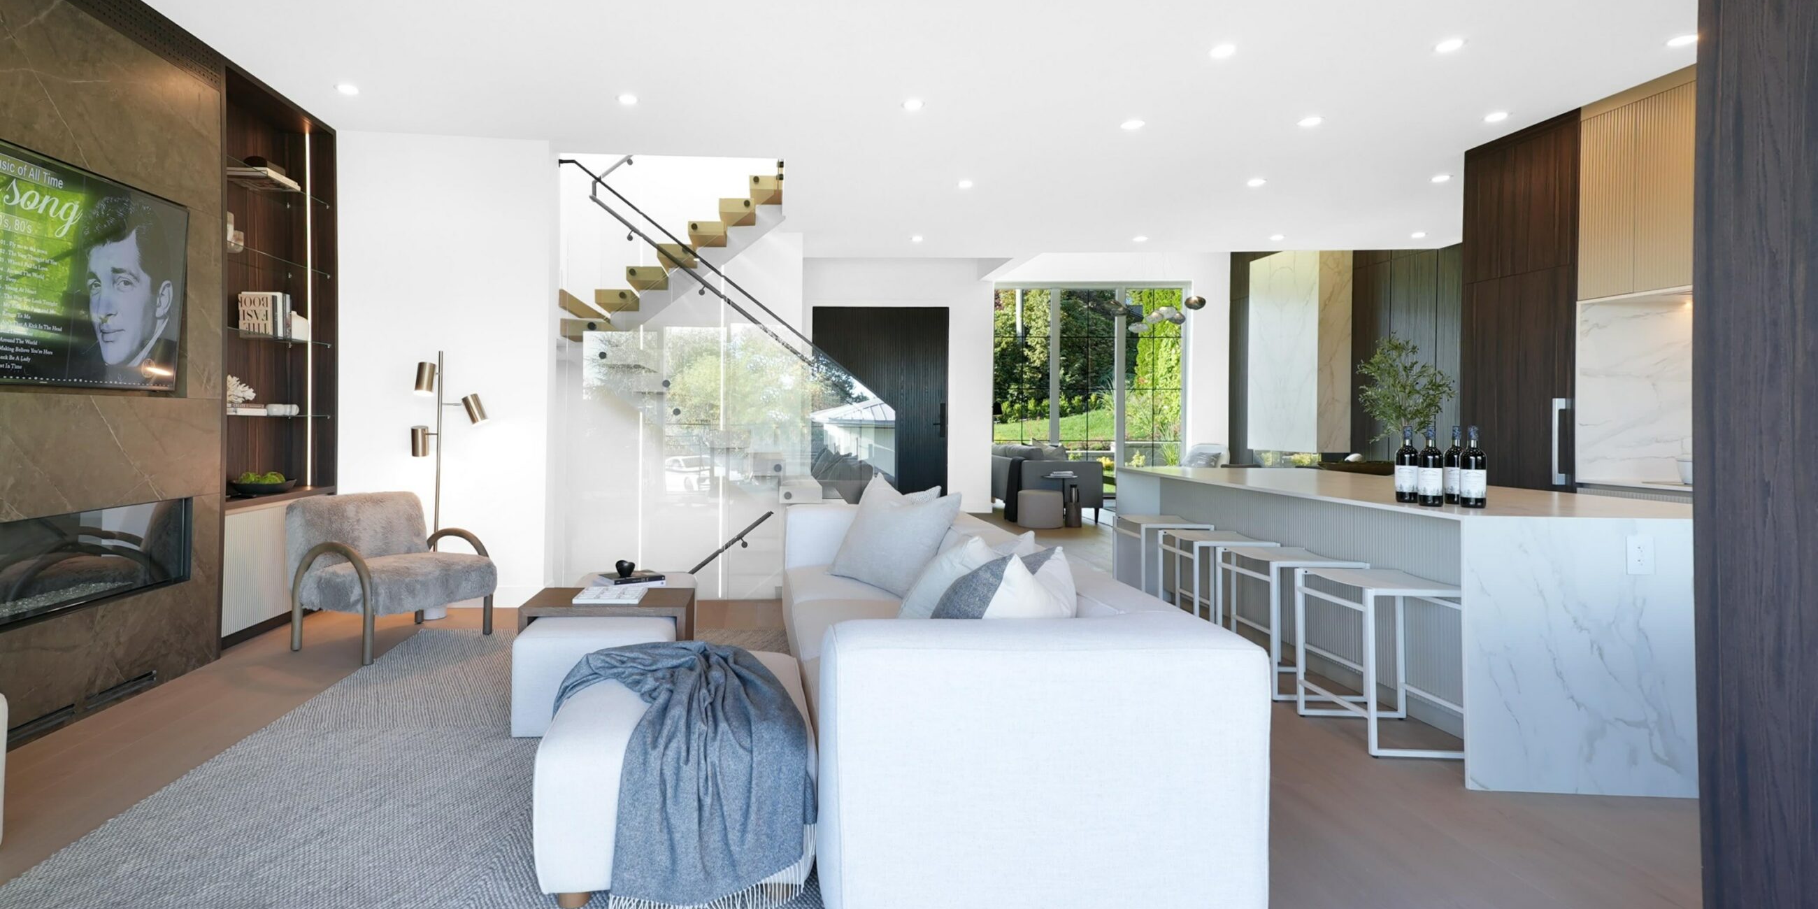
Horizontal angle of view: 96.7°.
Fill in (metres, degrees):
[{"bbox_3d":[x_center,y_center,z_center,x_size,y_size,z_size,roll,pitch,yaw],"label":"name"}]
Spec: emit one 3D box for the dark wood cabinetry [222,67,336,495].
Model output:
[{"bbox_3d":[-3.870,-0.884,4.724,0.330,2.330,1.240,0,2,-10],"label":"dark wood cabinetry"}]

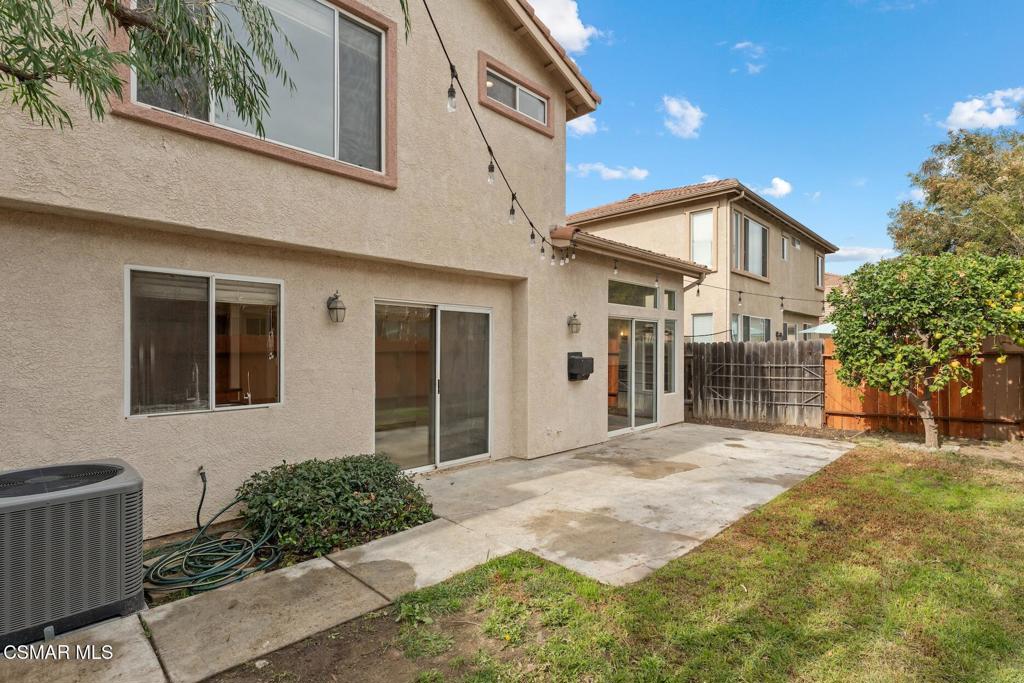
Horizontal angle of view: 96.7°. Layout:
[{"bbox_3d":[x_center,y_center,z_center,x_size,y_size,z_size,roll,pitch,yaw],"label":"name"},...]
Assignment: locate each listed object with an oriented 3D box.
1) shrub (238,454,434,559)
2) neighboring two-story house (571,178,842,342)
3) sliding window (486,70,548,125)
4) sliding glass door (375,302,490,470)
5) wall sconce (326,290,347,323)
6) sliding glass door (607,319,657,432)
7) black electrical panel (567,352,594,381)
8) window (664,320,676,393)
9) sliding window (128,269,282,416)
[{"bbox_3d":[-1.597,1.370,4.331,1.600,0.645,1.230,1,0,-44],"label":"shrub"},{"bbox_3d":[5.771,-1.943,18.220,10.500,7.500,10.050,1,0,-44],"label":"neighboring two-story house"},{"bbox_3d":[0.087,-3.393,6.395,1.207,0.400,0.100,1,0,-44],"label":"sliding window"},{"bbox_3d":[-0.974,0.586,5.931,1.820,2.147,0.120,1,0,-44],"label":"sliding glass door"},{"bbox_3d":[-1.879,-0.363,4.839,0.170,0.335,0.250,1,0,-44],"label":"wall sconce"},{"bbox_3d":[2.242,0.624,8.479,1.770,2.080,0.120,1,0,-44],"label":"sliding glass door"},{"bbox_3d":[1.096,0.393,7.147,0.360,0.440,0.240,1,0,-44],"label":"black electrical panel"},{"bbox_3d":[3.236,0.316,9.417,0.500,1.494,0.100,1,0,-44],"label":"window"},{"bbox_3d":[-2.767,0.009,4.189,1.213,1.249,0.100,1,0,-44],"label":"sliding window"}]

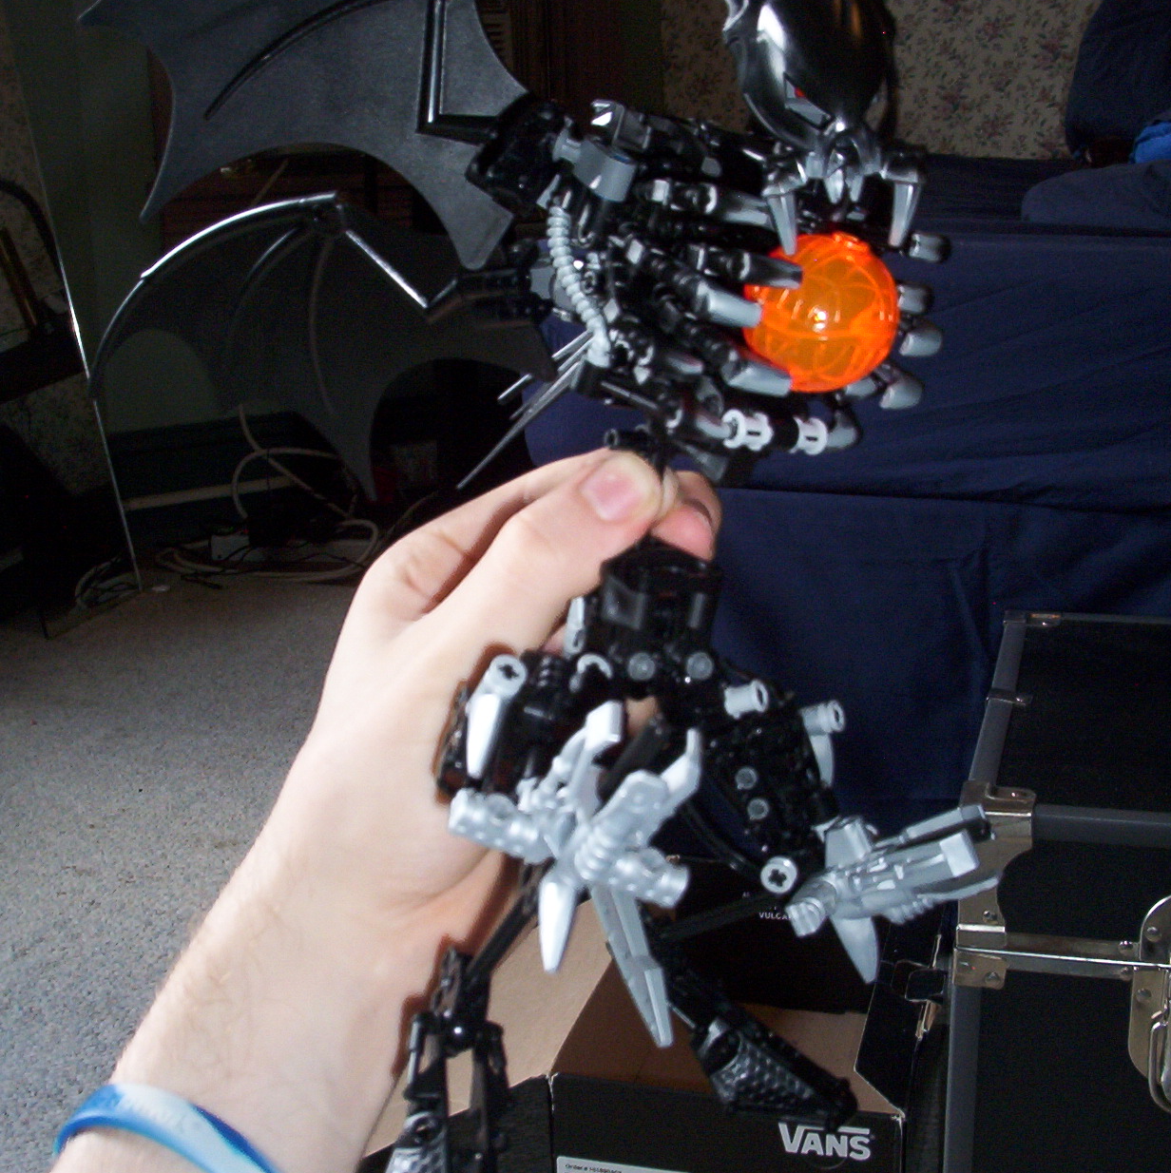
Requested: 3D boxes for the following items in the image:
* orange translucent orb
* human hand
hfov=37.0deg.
[{"bbox_3d":[0.050,-0.058,0.370,0.034,0.034,0.034,-2,24,0],"label":"orange translucent orb"},{"bbox_3d":[-0.021,0.024,0.415,0.088,0.123,0.090,12,-15,12],"label":"human hand"}]

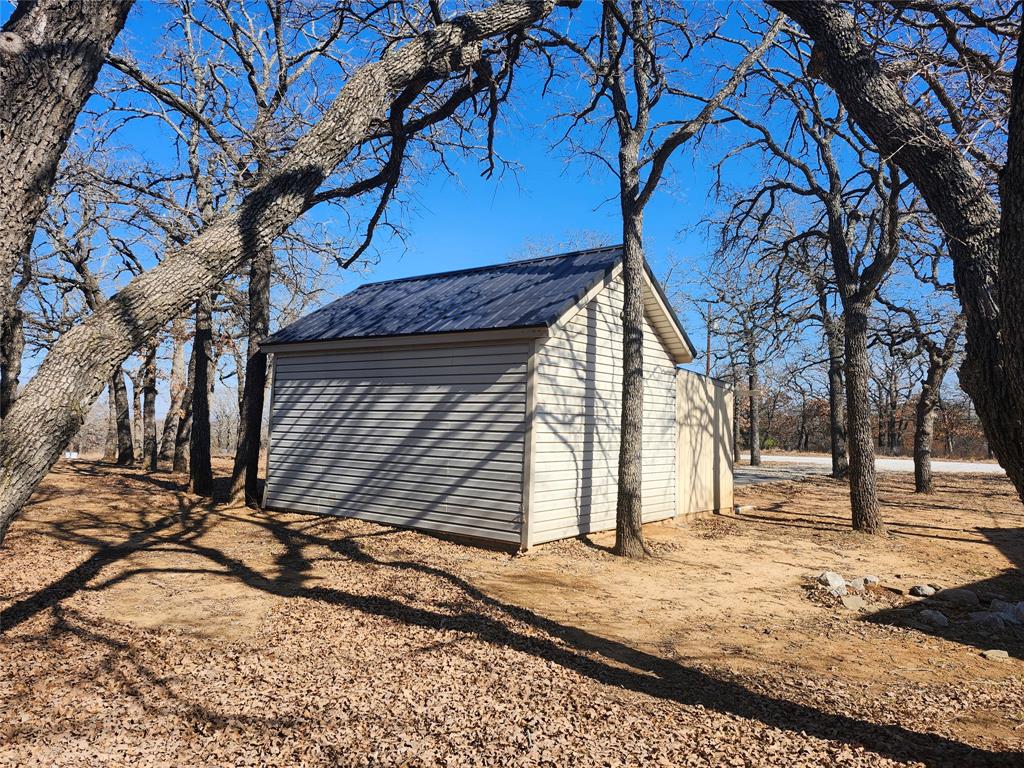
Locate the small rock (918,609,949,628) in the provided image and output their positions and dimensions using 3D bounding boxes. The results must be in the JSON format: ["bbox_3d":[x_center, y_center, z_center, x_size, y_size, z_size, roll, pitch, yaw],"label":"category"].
[{"bbox_3d":[3.249,1.801,5.247,0.212,0.112,0.168,-1,-4,32],"label":"small rock"}]

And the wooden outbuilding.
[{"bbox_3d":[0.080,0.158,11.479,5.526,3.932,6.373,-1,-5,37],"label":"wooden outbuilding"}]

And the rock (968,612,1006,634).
[{"bbox_3d":[3.589,1.801,5.138,0.264,0.117,0.209,-1,-4,35],"label":"rock"}]

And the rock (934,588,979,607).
[{"bbox_3d":[3.915,1.872,5.995,0.345,0.120,0.250,-1,-4,33],"label":"rock"}]

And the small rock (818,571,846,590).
[{"bbox_3d":[3.040,1.856,6.455,0.242,0.143,0.192,0,-4,25],"label":"small rock"}]

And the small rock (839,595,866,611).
[{"bbox_3d":[2.871,1.830,5.721,0.199,0.095,0.158,0,-4,27],"label":"small rock"}]

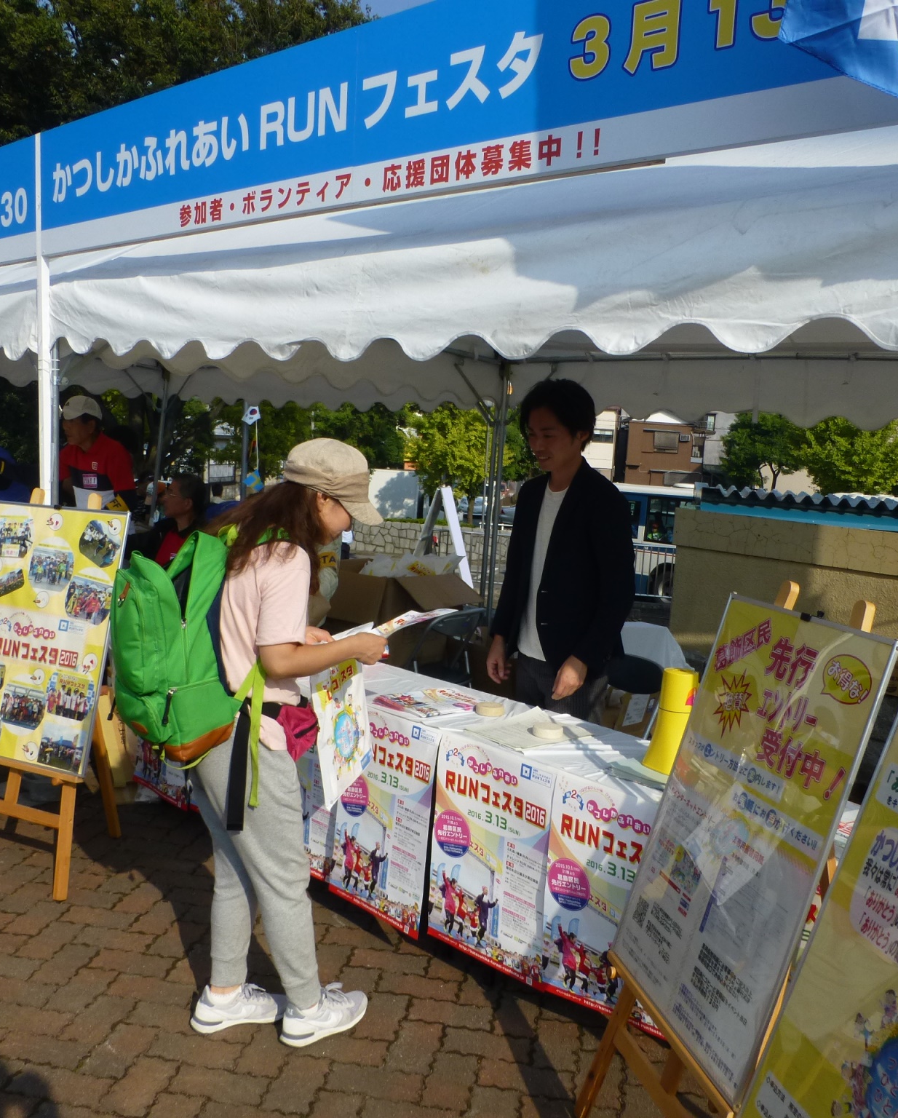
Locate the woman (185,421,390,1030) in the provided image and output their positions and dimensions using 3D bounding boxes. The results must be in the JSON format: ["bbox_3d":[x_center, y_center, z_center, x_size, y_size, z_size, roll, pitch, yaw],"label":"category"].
[{"bbox_3d":[-0.423,0.453,2.676,0.520,1.510,0.450,0,8,-18],"label":"woman"}]

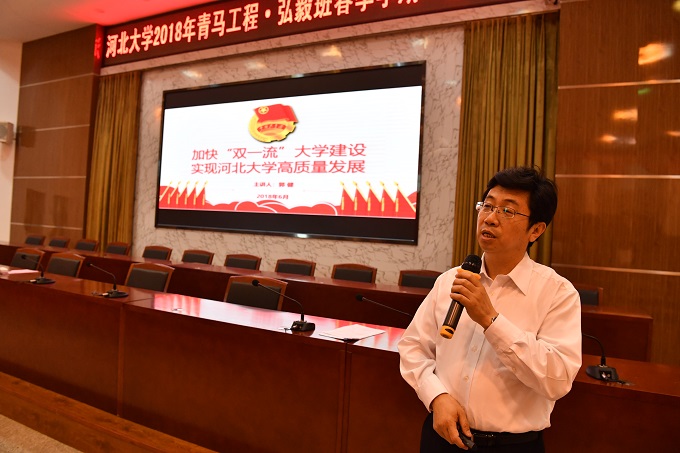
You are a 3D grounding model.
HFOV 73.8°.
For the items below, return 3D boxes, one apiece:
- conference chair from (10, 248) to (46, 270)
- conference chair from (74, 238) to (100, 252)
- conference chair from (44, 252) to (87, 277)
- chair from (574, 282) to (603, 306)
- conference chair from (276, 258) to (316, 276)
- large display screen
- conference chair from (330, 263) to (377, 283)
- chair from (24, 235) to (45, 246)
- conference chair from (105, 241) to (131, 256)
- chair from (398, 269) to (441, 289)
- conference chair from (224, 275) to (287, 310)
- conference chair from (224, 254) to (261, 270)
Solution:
[{"bbox_3d":[-3.359,0.690,4.489,0.540,0.920,0.580,3,0,25],"label":"conference chair"},{"bbox_3d":[-4.509,0.676,7.630,0.570,0.915,0.600,3,0,26],"label":"conference chair"},{"bbox_3d":[-3.099,0.739,4.695,0.570,0.915,0.600,3,0,26],"label":"conference chair"},{"bbox_3d":[1.944,0.959,3.832,0.540,0.920,0.580,3,0,25],"label":"chair"},{"bbox_3d":[-0.645,0.836,5.084,0.540,0.920,0.580,3,0,25],"label":"conference chair"},{"bbox_3d":[-1.289,-1.325,8.667,5.898,2.993,0.120,3,0,26],"label":"large display screen"},{"bbox_3d":[0.047,0.917,5.362,0.570,0.915,0.600,3,0,26],"label":"conference chair"},{"bbox_3d":[-5.835,0.636,8.219,0.590,0.950,0.600,3,-1,26],"label":"chair"},{"bbox_3d":[-3.804,0.714,7.279,0.570,0.915,0.600,3,0,26],"label":"conference chair"},{"bbox_3d":[0.833,0.958,4.971,0.570,0.915,0.600,3,0,26],"label":"chair"},{"bbox_3d":[-0.752,0.835,3.198,0.540,0.920,0.580,3,0,25],"label":"conference chair"},{"bbox_3d":[-1.330,0.800,5.412,0.540,0.920,0.580,3,0,25],"label":"conference chair"}]

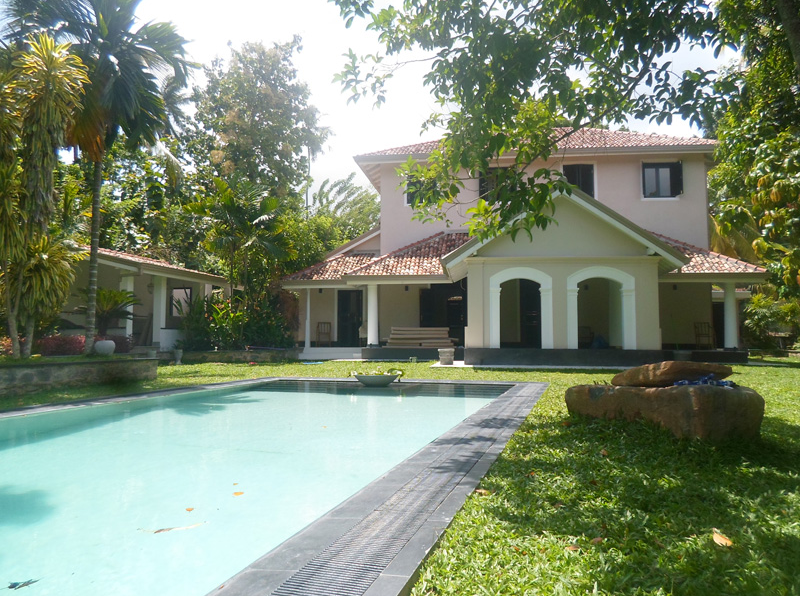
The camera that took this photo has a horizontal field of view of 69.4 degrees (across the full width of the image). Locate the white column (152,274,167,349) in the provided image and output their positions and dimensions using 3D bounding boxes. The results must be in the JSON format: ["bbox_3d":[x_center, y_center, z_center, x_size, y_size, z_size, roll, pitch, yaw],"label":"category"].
[{"bbox_3d":[-7.158,0.412,17.132,0.290,2.109,0.290,-1,-4,18],"label":"white column"}]

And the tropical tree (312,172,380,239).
[{"bbox_3d":[-2.670,-1.862,27.727,3.600,8.457,3.400,0,-4,7],"label":"tropical tree"}]

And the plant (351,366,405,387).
[{"bbox_3d":[-0.395,1.380,10.089,0.920,0.349,0.850,0,-4,7],"label":"plant"}]

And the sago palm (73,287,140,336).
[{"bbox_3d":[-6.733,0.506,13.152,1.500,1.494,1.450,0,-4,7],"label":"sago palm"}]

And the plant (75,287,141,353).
[{"bbox_3d":[-6.434,0.511,12.653,1.420,1.443,1.350,0,-4,7],"label":"plant"}]

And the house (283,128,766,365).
[{"bbox_3d":[4.182,-2.540,22.976,16.062,9.810,12.600,0,-4,7],"label":"house"}]

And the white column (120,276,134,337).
[{"bbox_3d":[-8.119,0.405,17.132,0.290,2.094,0.290,-1,-4,18],"label":"white column"}]

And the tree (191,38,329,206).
[{"bbox_3d":[-6.860,-5.137,27.519,6.800,14.908,6.400,0,-4,7],"label":"tree"}]

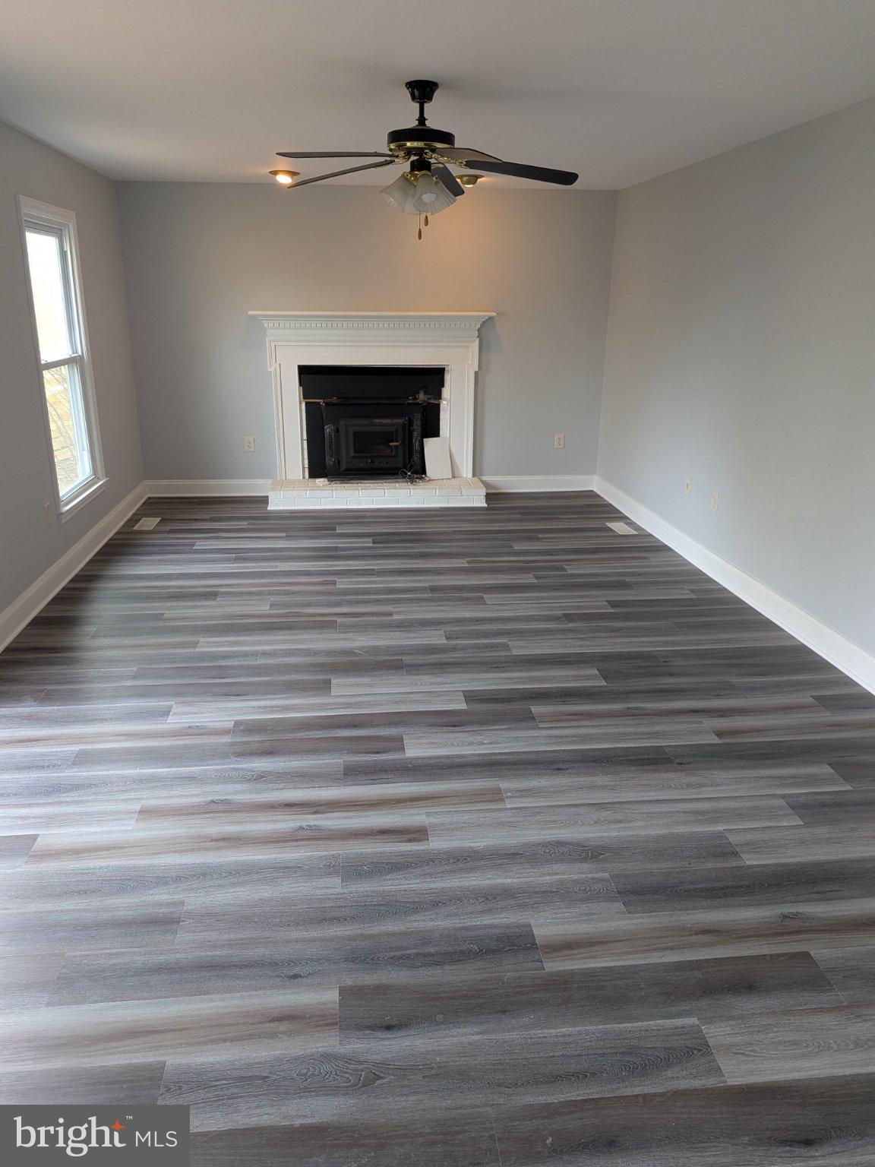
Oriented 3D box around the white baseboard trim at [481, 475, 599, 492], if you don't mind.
[{"bbox_3d":[0.883,-0.878,7.114,1.053,0.136,0.020,-2,19,-7],"label":"white baseboard trim"}]

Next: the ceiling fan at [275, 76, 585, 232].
[{"bbox_3d":[-0.069,-1.716,3.288,1.320,0.566,1.300,-2,19,-7],"label":"ceiling fan"}]

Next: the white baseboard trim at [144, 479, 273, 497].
[{"bbox_3d":[-1.915,-0.798,6.791,1.032,0.141,0.020,-2,19,-7],"label":"white baseboard trim"}]

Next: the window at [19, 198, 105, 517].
[{"bbox_3d":[-2.253,-1.358,4.897,0.110,1.708,1.002,-2,19,-7],"label":"window"}]

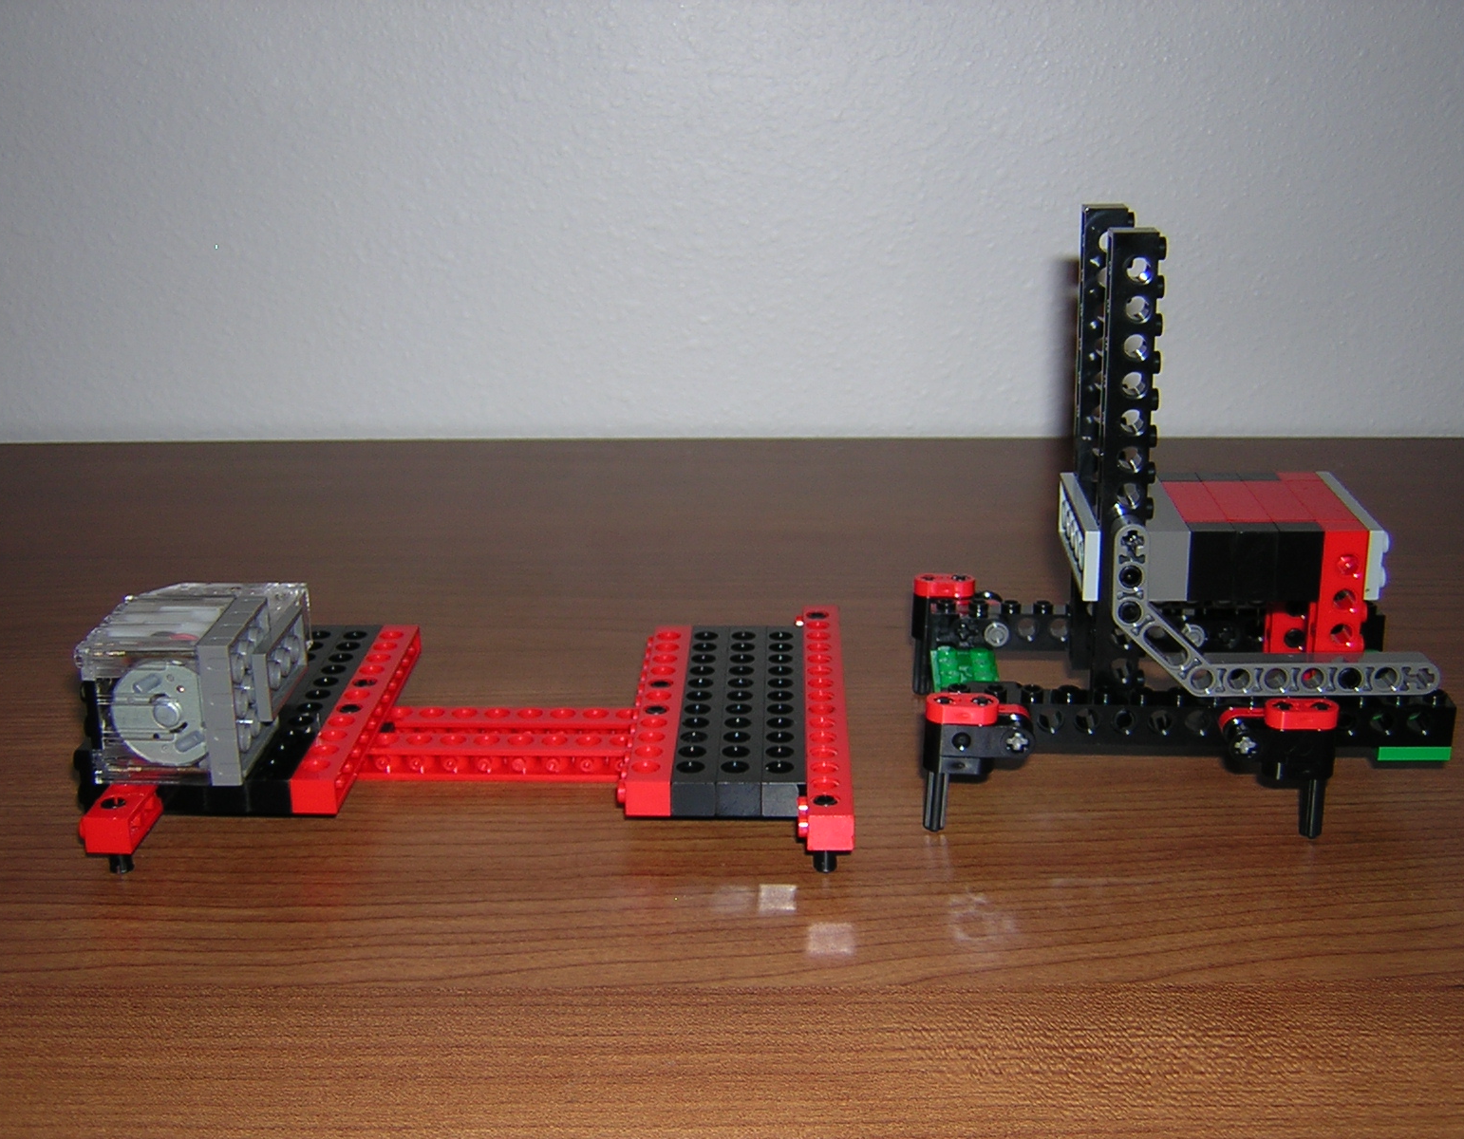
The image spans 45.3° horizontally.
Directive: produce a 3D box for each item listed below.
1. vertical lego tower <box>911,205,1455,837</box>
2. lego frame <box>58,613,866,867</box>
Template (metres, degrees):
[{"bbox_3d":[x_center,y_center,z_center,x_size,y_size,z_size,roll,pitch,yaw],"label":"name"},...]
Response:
[{"bbox_3d":[0.101,-0.017,0.403,0.118,0.126,0.094,0,18,3],"label":"vertical lego tower"},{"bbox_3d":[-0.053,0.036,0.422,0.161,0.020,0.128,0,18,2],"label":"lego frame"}]

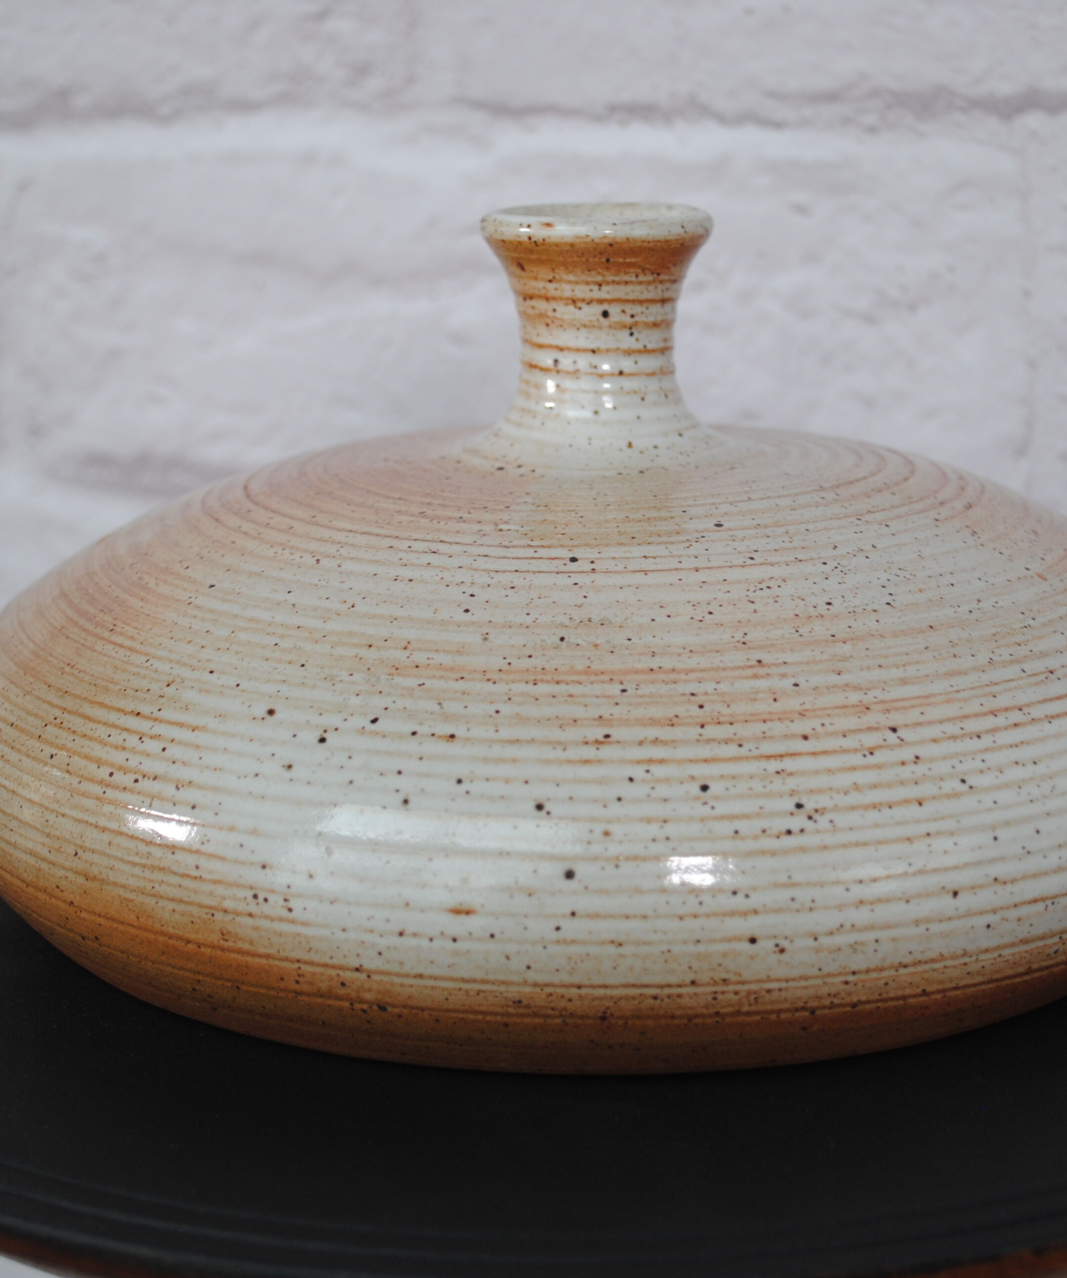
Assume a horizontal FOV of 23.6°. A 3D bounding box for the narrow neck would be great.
[{"bbox_3d":[0.009,-0.047,0.382,0.035,0.033,0.035,-2,14,0],"label":"narrow neck"}]

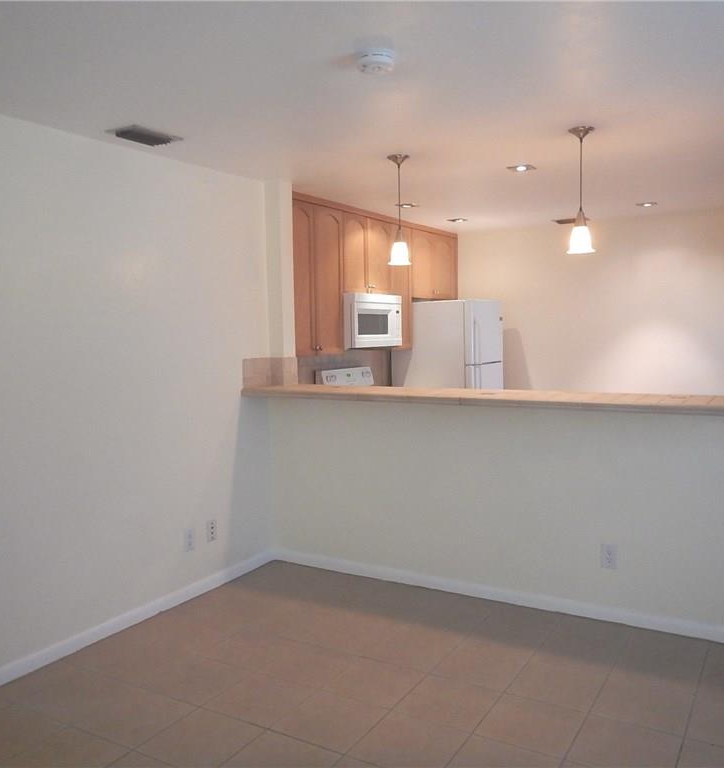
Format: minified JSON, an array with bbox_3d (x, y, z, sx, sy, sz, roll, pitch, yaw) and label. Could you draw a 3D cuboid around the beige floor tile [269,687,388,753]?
[{"bbox_3d":[-0.120,1.275,2.687,0.333,0.012,0.333,1,4,31],"label":"beige floor tile"}]

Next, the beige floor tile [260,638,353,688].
[{"bbox_3d":[-0.242,1.253,3.176,0.335,0.010,0.335,1,5,31],"label":"beige floor tile"}]

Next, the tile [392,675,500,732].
[{"bbox_3d":[0.340,1.260,2.805,0.333,0.012,0.333,1,4,31],"label":"tile"}]

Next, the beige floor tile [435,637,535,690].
[{"bbox_3d":[0.526,1.244,3.129,0.335,0.010,0.335,1,5,31],"label":"beige floor tile"}]

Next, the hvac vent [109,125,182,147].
[{"bbox_3d":[-1.031,-1.174,3.381,0.200,0.020,0.290,1,5,31],"label":"hvac vent"}]

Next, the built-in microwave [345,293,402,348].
[{"bbox_3d":[-0.023,-0.480,5.468,0.370,0.397,0.746,1,4,31],"label":"built-in microwave"}]

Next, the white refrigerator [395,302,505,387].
[{"bbox_3d":[0.753,0.150,6.378,0.719,1.730,0.853,1,4,31],"label":"white refrigerator"}]

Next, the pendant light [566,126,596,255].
[{"bbox_3d":[1.051,-0.920,3.397,0.141,0.566,0.141,1,4,31],"label":"pendant light"}]

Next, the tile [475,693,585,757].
[{"bbox_3d":[0.635,1.274,2.658,0.335,0.010,0.335,1,5,31],"label":"tile"}]

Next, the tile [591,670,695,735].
[{"bbox_3d":[1.105,1.258,2.786,0.335,0.010,0.335,1,5,31],"label":"tile"}]

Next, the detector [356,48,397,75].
[{"bbox_3d":[0.049,-1.117,2.471,0.130,0.040,0.130,-1,4,2],"label":"detector"}]

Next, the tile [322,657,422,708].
[{"bbox_3d":[0.054,1.260,3.000,0.335,0.010,0.335,1,5,31],"label":"tile"}]

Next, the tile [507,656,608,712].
[{"bbox_3d":[0.815,1.251,2.954,0.335,0.010,0.335,1,5,31],"label":"tile"}]

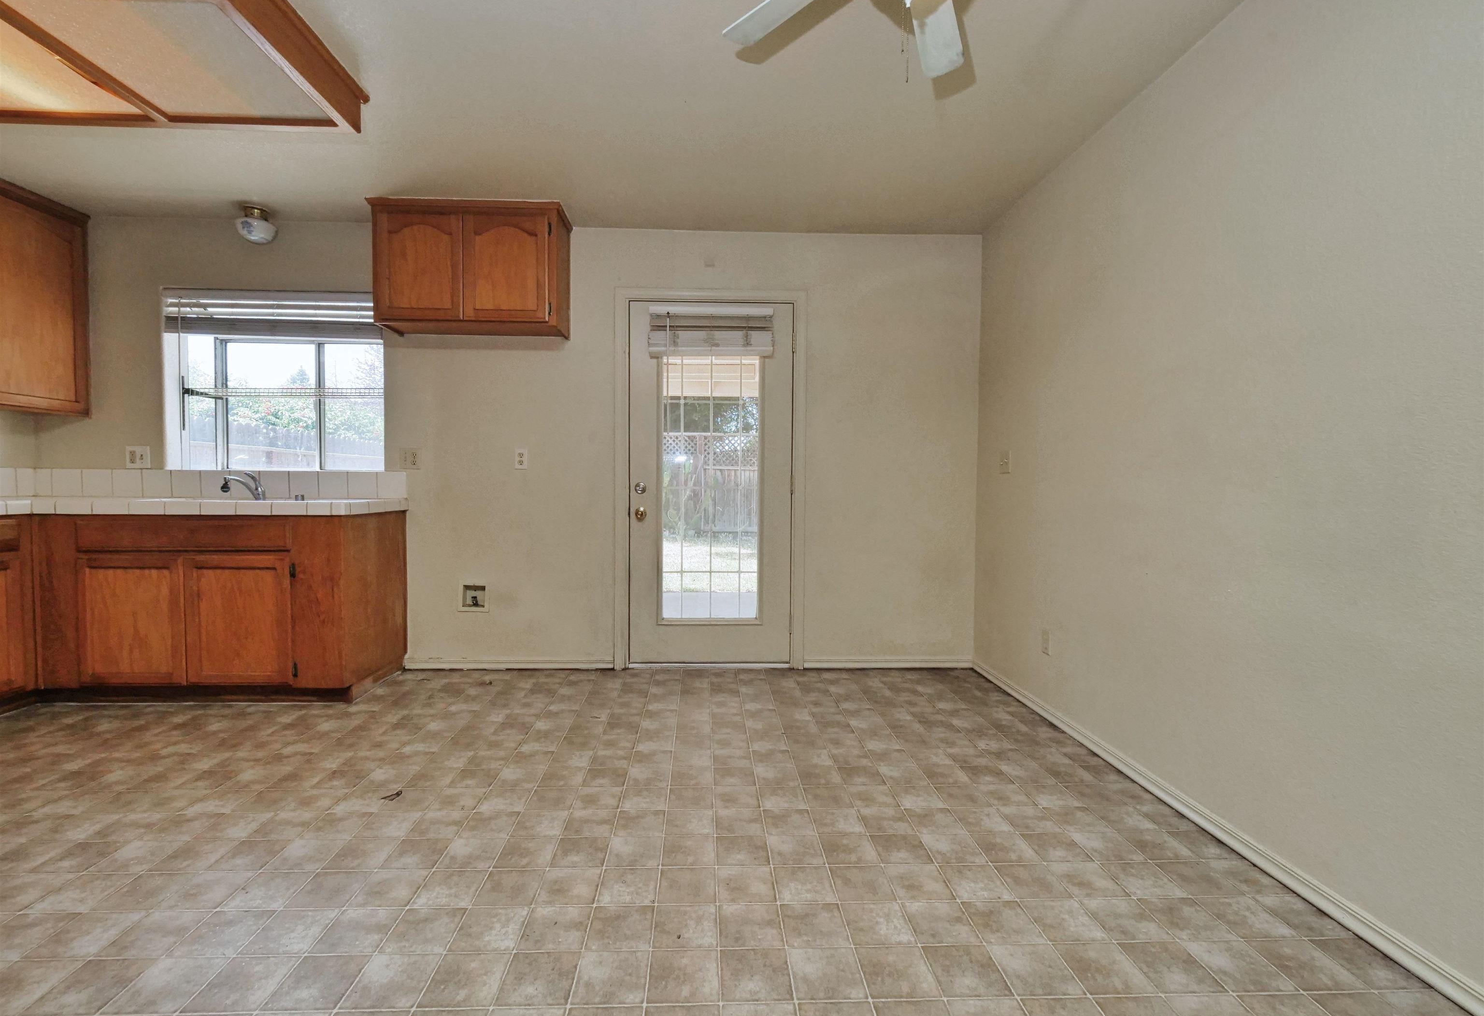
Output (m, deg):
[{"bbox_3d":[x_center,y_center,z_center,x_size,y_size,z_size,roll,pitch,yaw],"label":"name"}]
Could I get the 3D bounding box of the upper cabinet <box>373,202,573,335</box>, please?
[{"bbox_3d":[-1.385,-1.232,3.139,0.915,0.594,0.310,0,2,-2],"label":"upper cabinet"}]

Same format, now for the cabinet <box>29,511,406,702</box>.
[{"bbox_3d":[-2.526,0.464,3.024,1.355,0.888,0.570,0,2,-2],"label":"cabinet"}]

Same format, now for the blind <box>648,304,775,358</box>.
[{"bbox_3d":[-0.168,-0.959,3.304,0.699,0.275,0.065,0,2,-2],"label":"blind"}]

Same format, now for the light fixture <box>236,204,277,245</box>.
[{"bbox_3d":[-2.461,-1.447,3.050,0.195,0.195,0.195,0,2,-2],"label":"light fixture"}]

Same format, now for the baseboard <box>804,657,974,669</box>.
[{"bbox_3d":[0.846,0.895,3.436,0.978,0.063,0.015,0,2,-2],"label":"baseboard"}]

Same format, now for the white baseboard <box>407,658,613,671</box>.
[{"bbox_3d":[-1.301,0.877,3.360,1.165,0.063,0.015,0,2,-2],"label":"white baseboard"}]

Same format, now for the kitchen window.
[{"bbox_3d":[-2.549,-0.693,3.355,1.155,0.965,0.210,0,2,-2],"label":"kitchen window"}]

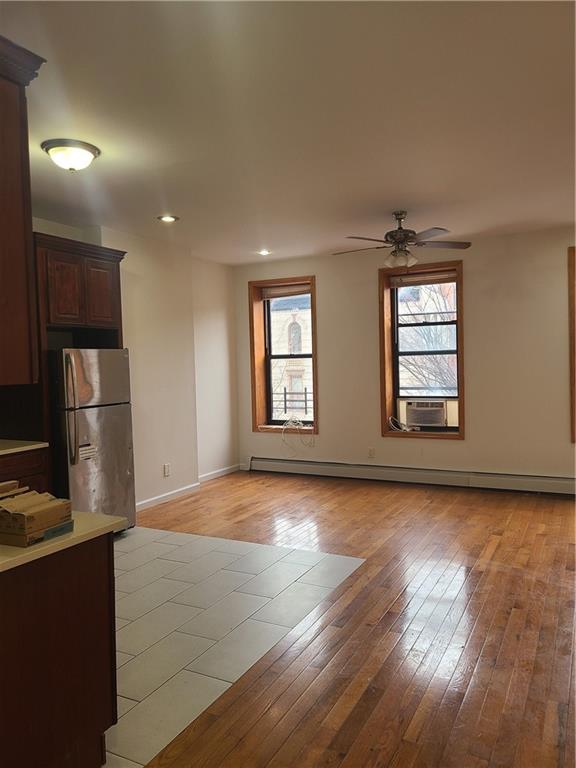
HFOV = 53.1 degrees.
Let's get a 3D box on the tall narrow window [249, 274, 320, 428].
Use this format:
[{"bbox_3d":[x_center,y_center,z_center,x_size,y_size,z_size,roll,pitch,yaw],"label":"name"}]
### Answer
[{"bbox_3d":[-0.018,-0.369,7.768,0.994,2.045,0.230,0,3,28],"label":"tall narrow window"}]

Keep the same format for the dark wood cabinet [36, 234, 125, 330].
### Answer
[{"bbox_3d":[-2.036,-0.854,5.180,0.660,0.725,1.010,0,3,28],"label":"dark wood cabinet"}]

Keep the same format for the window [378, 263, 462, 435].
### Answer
[{"bbox_3d":[1.621,-0.378,6.910,0.986,2.043,0.230,0,3,28],"label":"window"}]

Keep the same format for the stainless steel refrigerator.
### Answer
[{"bbox_3d":[-1.932,0.530,5.198,0.770,1.678,0.750,0,3,28],"label":"stainless steel refrigerator"}]

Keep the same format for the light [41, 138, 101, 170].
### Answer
[{"bbox_3d":[-1.300,-1.356,3.476,0.340,0.143,0.340,-2,2,0],"label":"light"}]

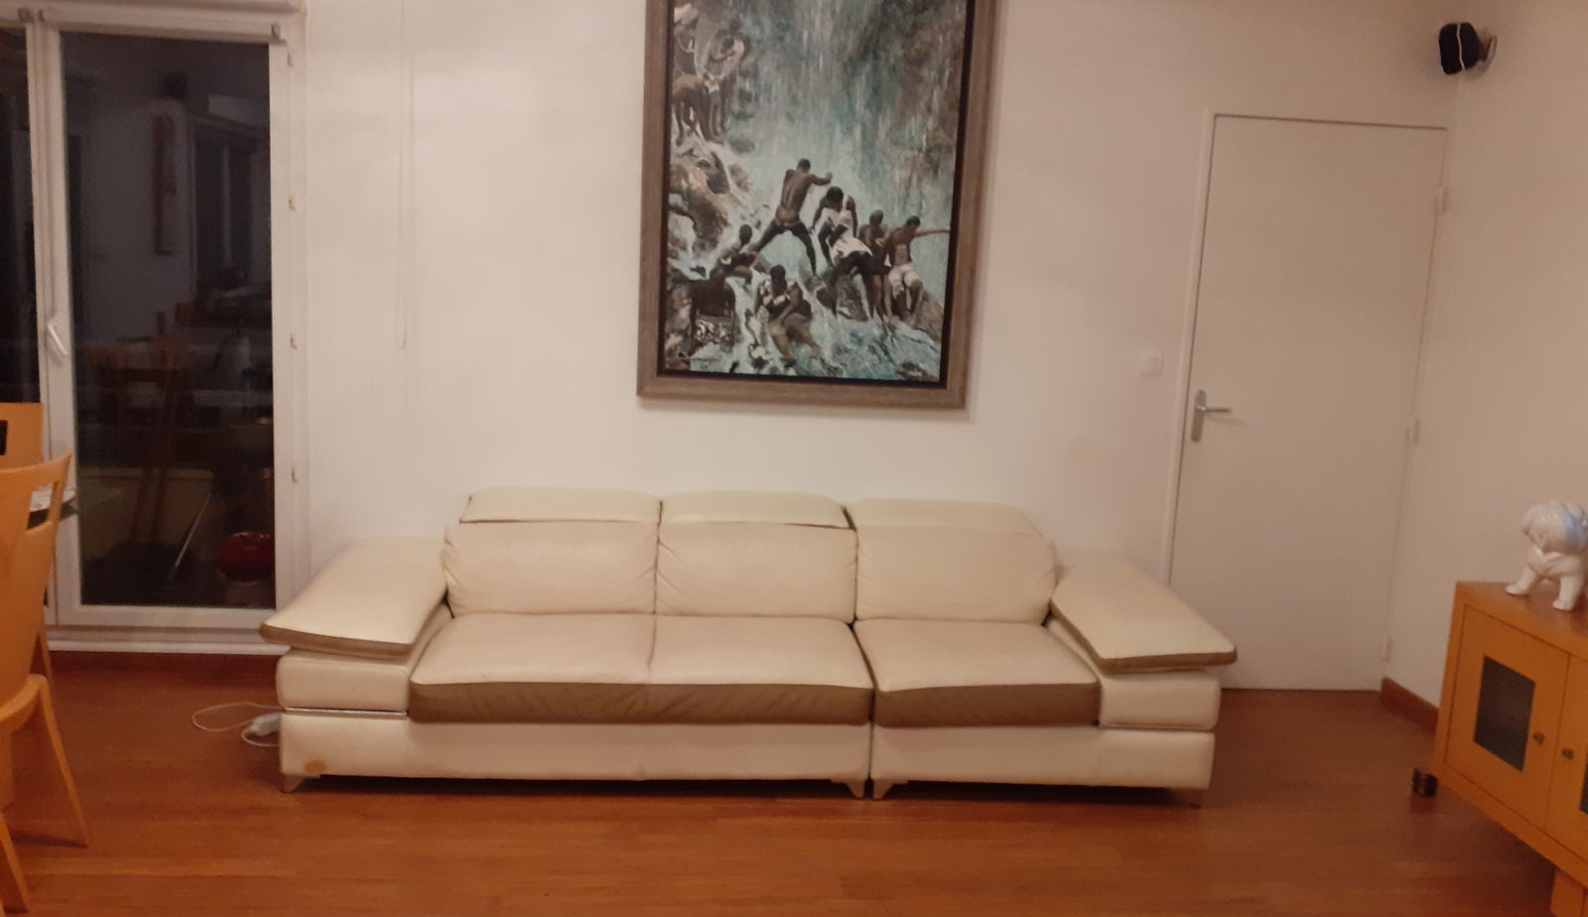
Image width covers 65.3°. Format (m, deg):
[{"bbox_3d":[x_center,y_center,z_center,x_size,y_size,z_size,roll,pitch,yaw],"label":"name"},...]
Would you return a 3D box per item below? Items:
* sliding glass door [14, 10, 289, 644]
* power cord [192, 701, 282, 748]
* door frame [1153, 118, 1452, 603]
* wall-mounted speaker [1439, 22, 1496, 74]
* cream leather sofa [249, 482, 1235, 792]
[{"bbox_3d":[-2.071,-0.417,4.102,0.850,2.040,0.070,2,8,-5],"label":"sliding glass door"},{"bbox_3d":[-1.666,0.790,3.805,0.350,0.050,0.370,2,8,-5],"label":"power cord"},{"bbox_3d":[1.812,-0.166,4.458,0.910,2.080,0.080,2,8,-5],"label":"door frame"},{"bbox_3d":[2.235,-1.367,4.113,0.150,0.148,0.100,-14,14,-19],"label":"wall-mounted speaker"},{"bbox_3d":[-0.115,0.517,3.833,2.680,0.730,0.980,2,8,-5],"label":"cream leather sofa"}]

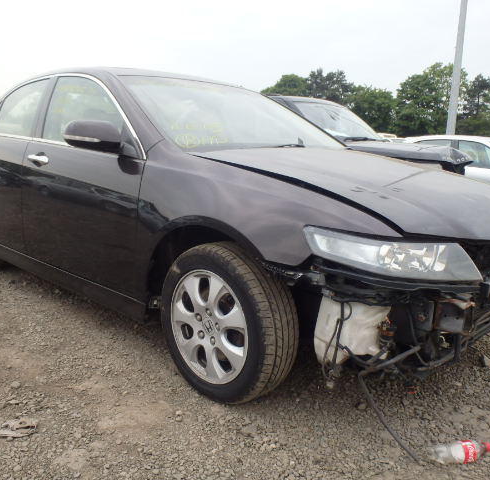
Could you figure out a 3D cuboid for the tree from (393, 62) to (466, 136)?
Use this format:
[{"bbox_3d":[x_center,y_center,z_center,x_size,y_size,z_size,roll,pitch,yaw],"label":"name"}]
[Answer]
[{"bbox_3d":[14.908,-10.973,42.721,5.840,7.000,5.550,5,12,18],"label":"tree"}]

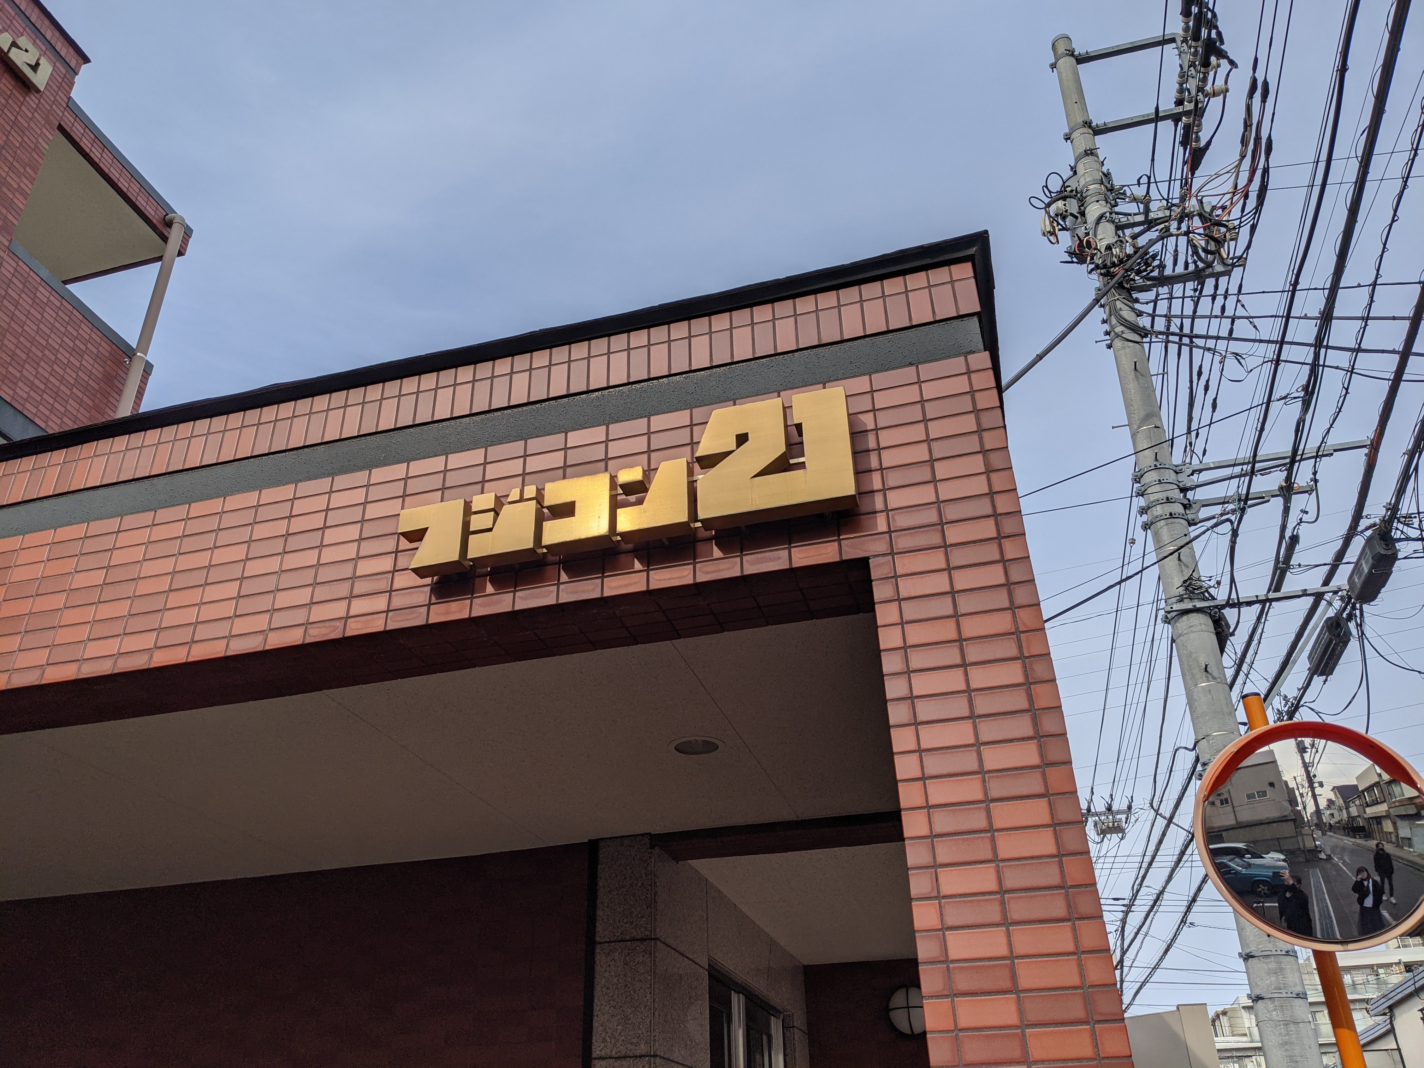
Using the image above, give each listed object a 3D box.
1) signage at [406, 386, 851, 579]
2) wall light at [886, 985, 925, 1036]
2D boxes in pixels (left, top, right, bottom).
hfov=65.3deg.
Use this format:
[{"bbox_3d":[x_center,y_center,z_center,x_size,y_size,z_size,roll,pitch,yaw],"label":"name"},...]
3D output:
[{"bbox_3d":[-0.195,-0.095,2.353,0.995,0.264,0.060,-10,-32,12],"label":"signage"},{"bbox_3d":[1.009,2.419,5.644,0.240,0.240,0.130,-10,-32,12],"label":"wall light"}]

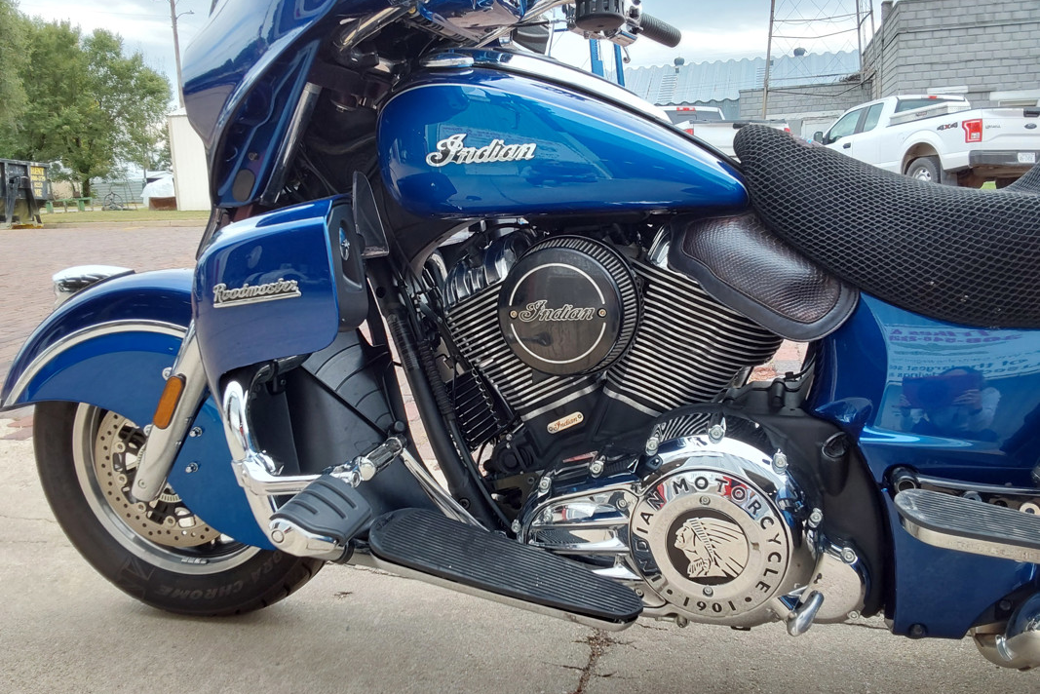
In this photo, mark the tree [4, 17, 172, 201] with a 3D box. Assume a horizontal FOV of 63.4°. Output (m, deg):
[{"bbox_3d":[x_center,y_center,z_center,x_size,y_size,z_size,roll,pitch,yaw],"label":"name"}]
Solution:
[{"bbox_3d":[-28.277,-15.380,55.105,10.200,12.095,9.500,-8,13,-25],"label":"tree"}]

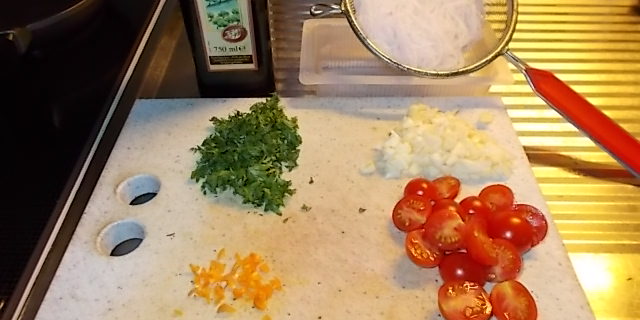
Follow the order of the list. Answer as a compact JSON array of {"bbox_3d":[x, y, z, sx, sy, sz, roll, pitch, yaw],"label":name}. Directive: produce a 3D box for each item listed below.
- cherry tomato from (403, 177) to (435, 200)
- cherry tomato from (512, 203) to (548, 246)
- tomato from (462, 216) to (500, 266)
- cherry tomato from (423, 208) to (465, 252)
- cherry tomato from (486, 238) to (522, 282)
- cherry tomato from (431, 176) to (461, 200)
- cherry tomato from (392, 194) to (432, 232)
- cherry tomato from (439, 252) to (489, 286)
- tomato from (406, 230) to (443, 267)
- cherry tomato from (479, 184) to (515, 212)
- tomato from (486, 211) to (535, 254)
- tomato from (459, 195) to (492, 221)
[{"bbox_3d":[0.070,0.021,0.337,0.022,0.015,0.022,0,45,0],"label":"cherry tomato"},{"bbox_3d":[0.136,0.043,0.315,0.026,0.015,0.027,7,49,-6],"label":"cherry tomato"},{"bbox_3d":[0.099,0.050,0.296,0.018,0.020,0.028,-10,45,-9],"label":"tomato"},{"bbox_3d":[0.078,0.044,0.303,0.027,0.015,0.027,-1,70,1],"label":"cherry tomato"},{"bbox_3d":[0.112,0.061,0.294,0.026,0.015,0.027,10,68,-10],"label":"cherry tomato"},{"bbox_3d":[0.088,0.021,0.334,0.022,0.017,0.023,-8,50,8],"label":"cherry tomato"},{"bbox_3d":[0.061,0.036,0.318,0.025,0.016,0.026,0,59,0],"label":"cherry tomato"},{"bbox_3d":[0.085,0.067,0.291,0.027,0.016,0.025,0,45,0],"label":"cherry tomato"},{"bbox_3d":[0.067,0.055,0.303,0.026,0.015,0.026,-8,59,8],"label":"tomato"},{"bbox_3d":[0.121,0.028,0.327,0.025,0.017,0.025,0,53,0],"label":"cherry tomato"},{"bbox_3d":[0.121,0.046,0.309,0.028,0.018,0.028,0,45,0],"label":"tomato"},{"bbox_3d":[0.105,0.034,0.325,0.025,0.015,0.025,-1,45,1],"label":"tomato"}]

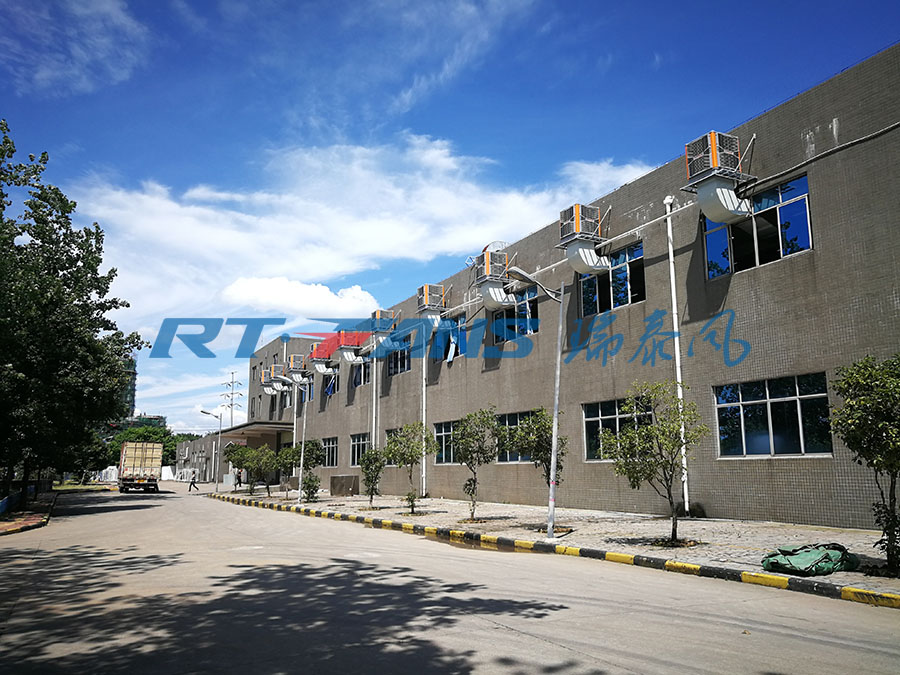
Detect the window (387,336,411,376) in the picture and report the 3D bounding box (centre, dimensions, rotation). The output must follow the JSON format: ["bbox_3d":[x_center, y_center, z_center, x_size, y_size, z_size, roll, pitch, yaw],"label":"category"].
[{"bbox_3d":[-3.135,1.207,42.843,0.150,2.150,3.595,5,-12,-27],"label":"window"}]

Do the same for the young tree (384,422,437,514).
[{"bbox_3d":[-1.302,4.308,23.063,1.714,2.884,1.628,1,-11,-3],"label":"young tree"}]

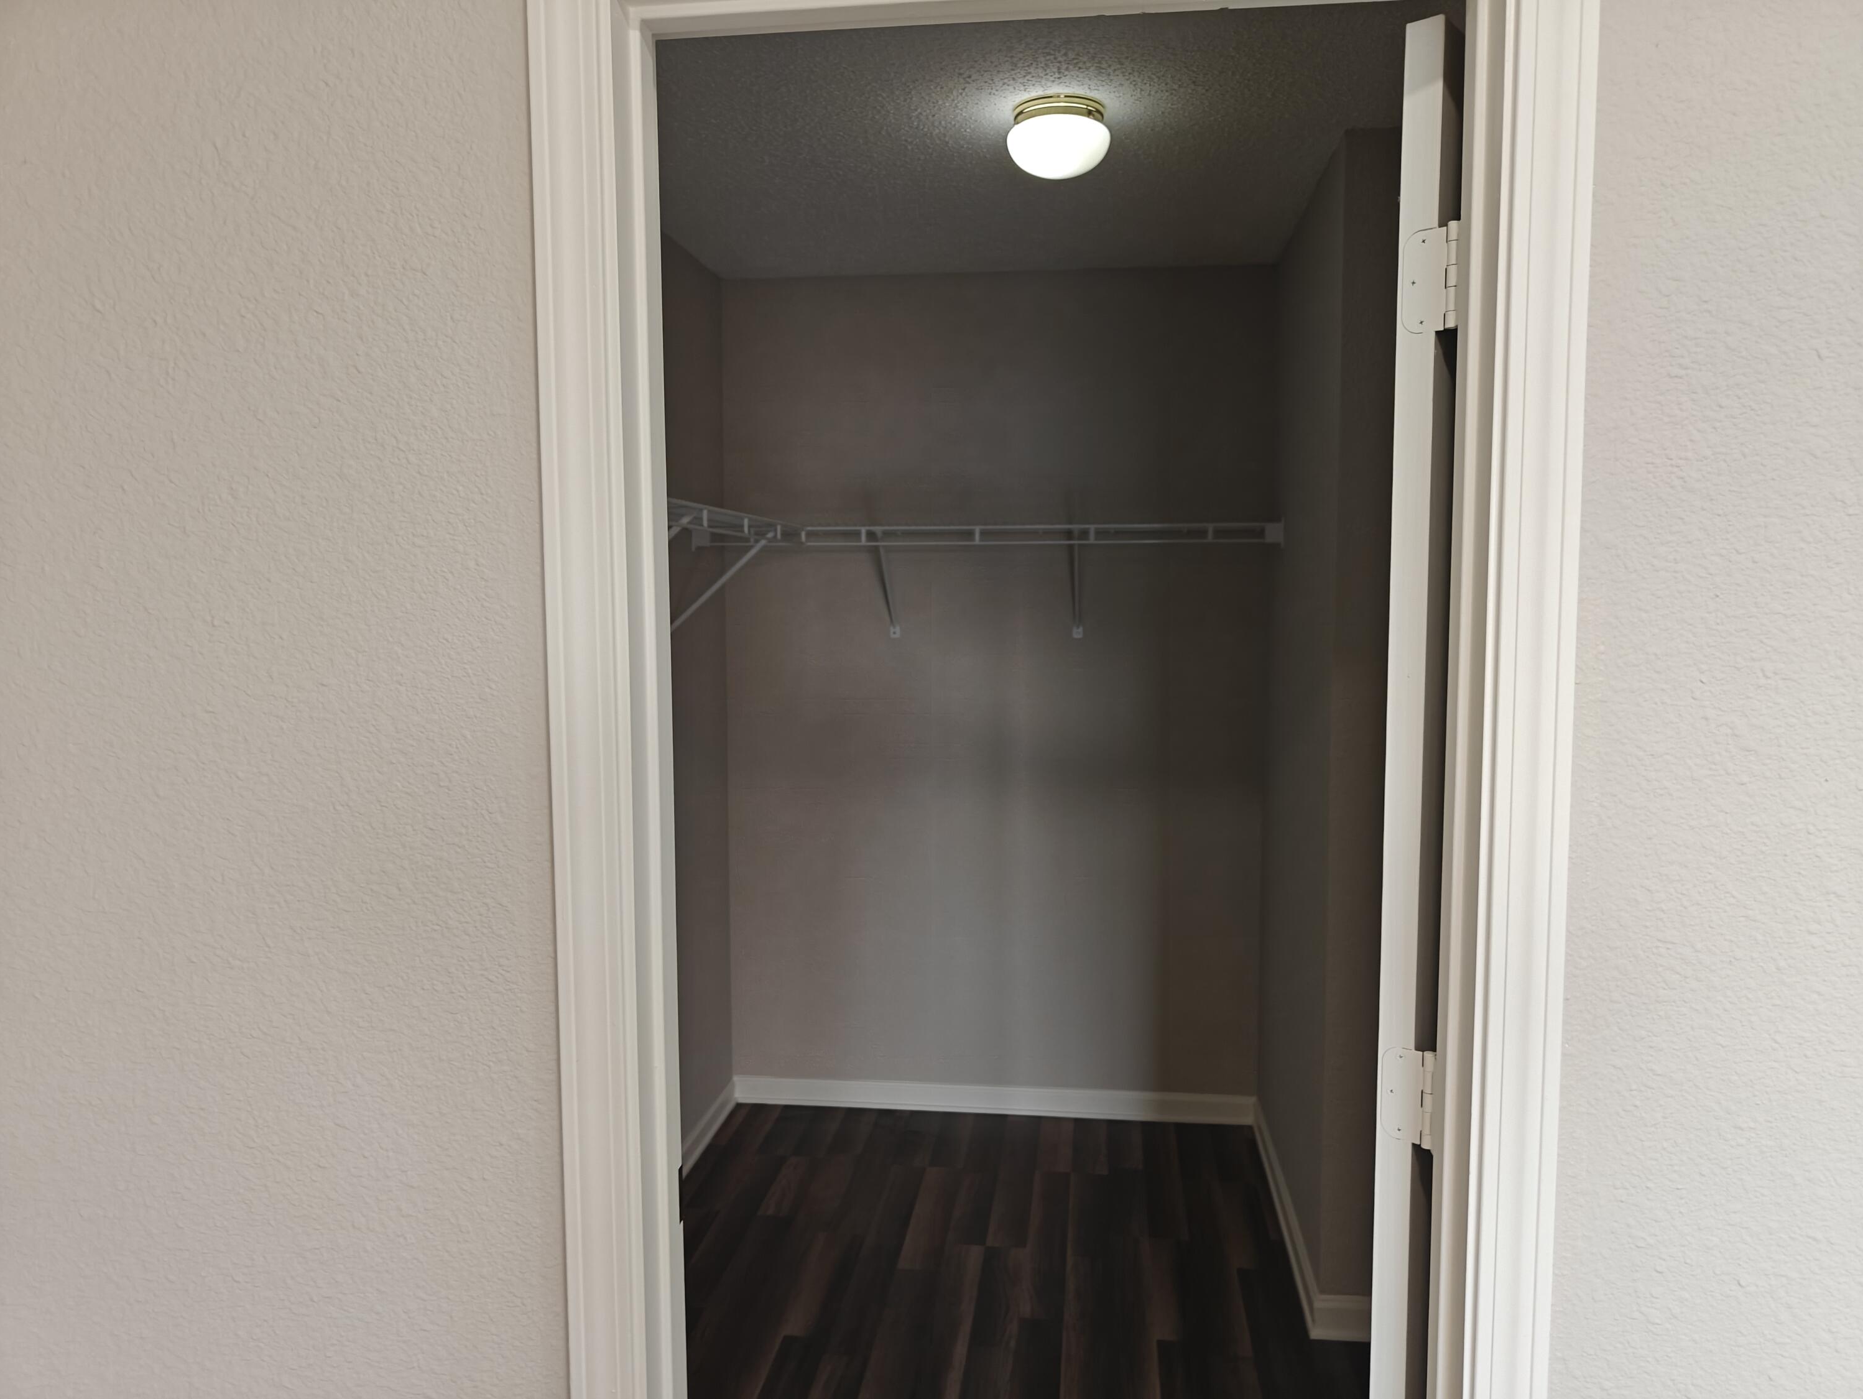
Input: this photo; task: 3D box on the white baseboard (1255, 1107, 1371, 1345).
[{"bbox_3d":[0.917,1.243,3.210,0.118,0.087,1.060,1,5,8],"label":"white baseboard"}]

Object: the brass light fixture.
[{"bbox_3d":[0.238,-1.034,2.417,0.193,0.114,0.193,1,5,8],"label":"brass light fixture"}]

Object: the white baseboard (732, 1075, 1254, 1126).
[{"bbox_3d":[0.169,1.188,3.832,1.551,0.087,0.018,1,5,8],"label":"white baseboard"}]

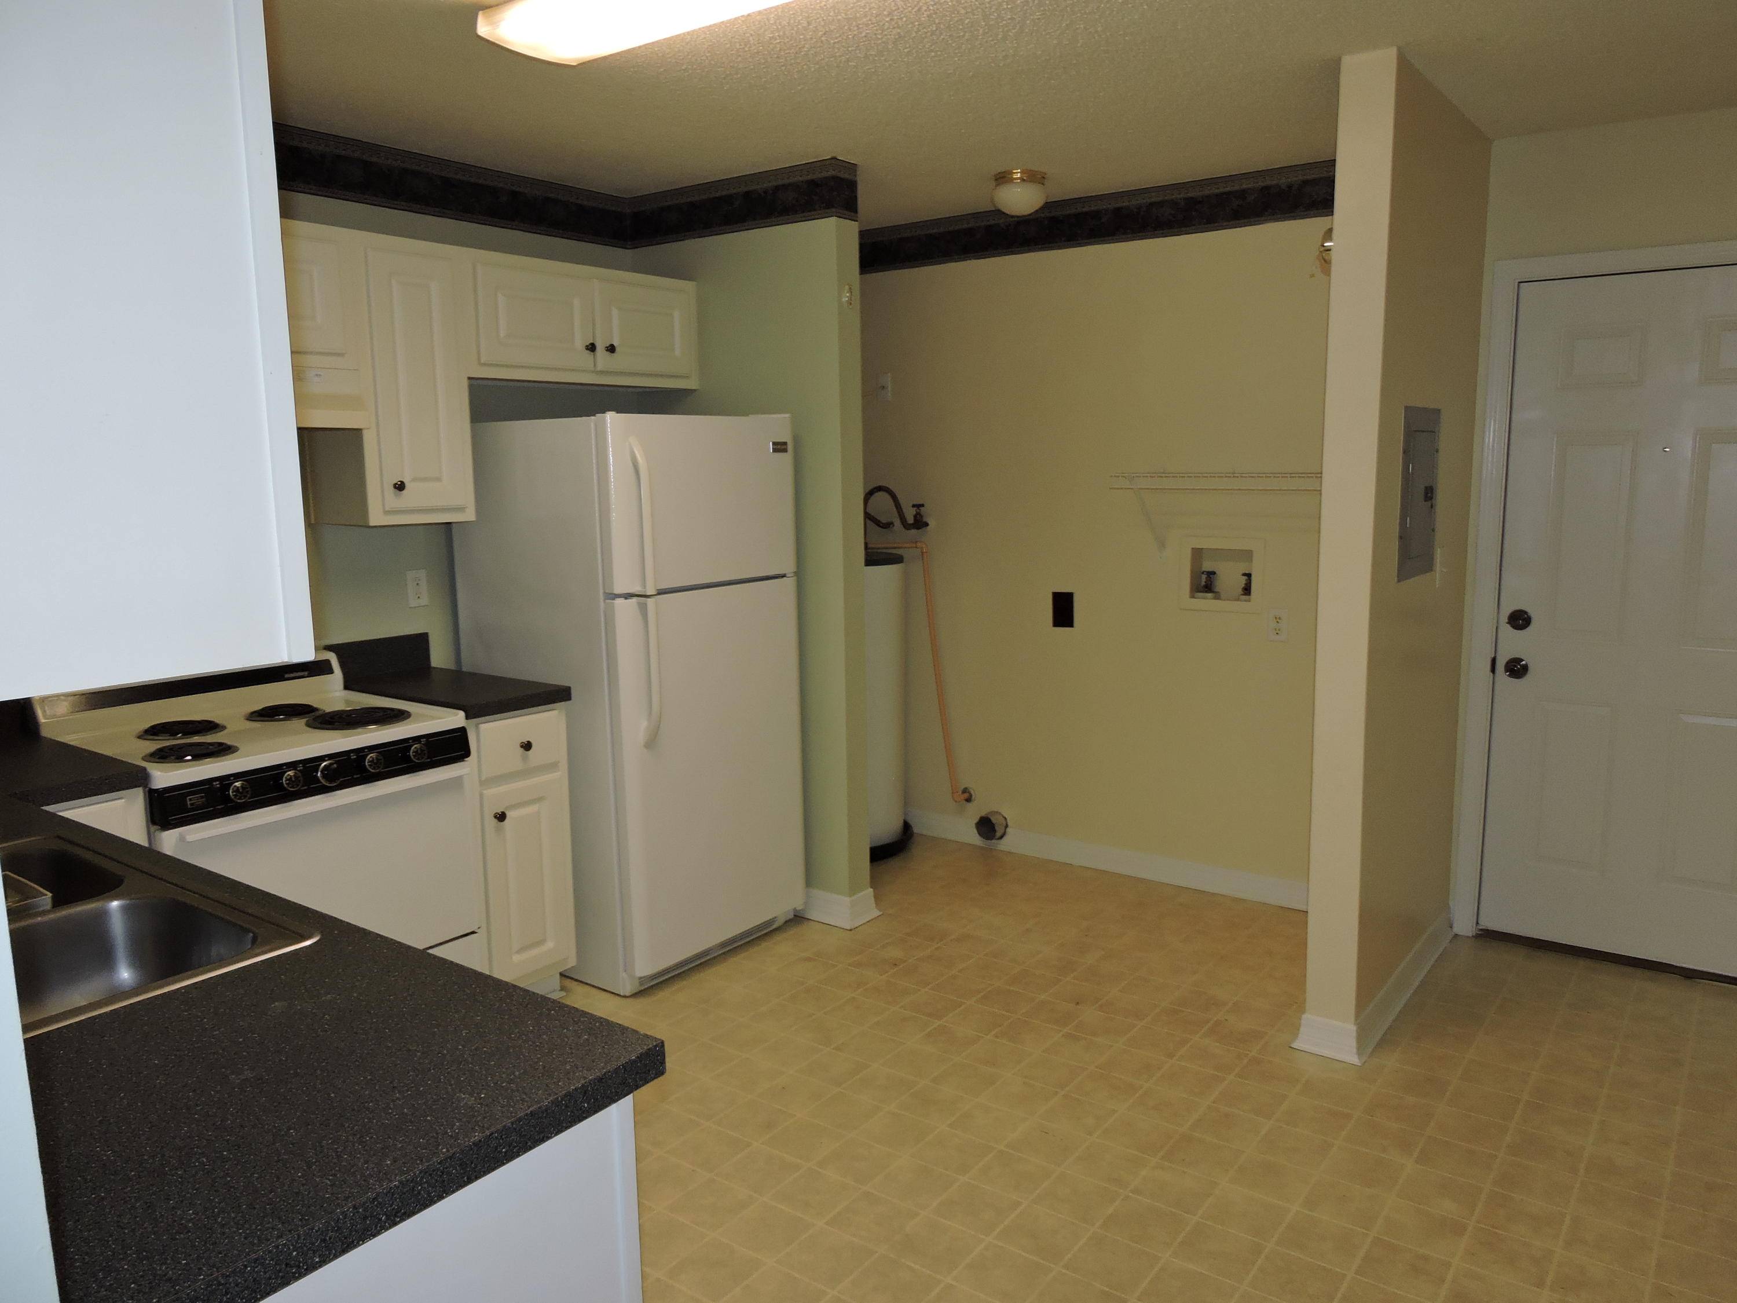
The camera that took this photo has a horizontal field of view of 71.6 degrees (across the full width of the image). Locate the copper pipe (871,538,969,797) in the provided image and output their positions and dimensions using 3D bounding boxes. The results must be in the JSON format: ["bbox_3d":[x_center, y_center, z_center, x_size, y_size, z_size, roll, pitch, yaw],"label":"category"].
[{"bbox_3d":[0.185,0.085,4.785,0.320,1.055,0.290,5,11,37],"label":"copper pipe"}]

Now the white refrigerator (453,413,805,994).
[{"bbox_3d":[-0.742,0.116,3.870,0.760,1.685,0.755,5,11,37],"label":"white refrigerator"}]

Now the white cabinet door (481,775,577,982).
[{"bbox_3d":[-0.974,0.634,3.425,0.022,0.585,0.262,5,11,37],"label":"white cabinet door"}]

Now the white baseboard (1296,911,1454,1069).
[{"bbox_3d":[1.496,0.928,3.509,0.184,0.100,1.040,5,11,37],"label":"white baseboard"}]

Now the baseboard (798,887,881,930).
[{"bbox_3d":[-0.110,0.862,4.140,0.278,0.105,0.155,5,11,37],"label":"baseboard"}]

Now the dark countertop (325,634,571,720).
[{"bbox_3d":[-1.226,0.073,3.542,0.655,0.140,0.345,5,11,37],"label":"dark countertop"}]

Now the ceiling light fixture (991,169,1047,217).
[{"bbox_3d":[0.490,-1.469,3.890,0.180,0.130,0.180,-1,9,0],"label":"ceiling light fixture"}]

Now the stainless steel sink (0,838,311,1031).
[{"bbox_3d":[-1.237,0.477,1.673,0.845,0.183,0.565,5,11,37],"label":"stainless steel sink"}]

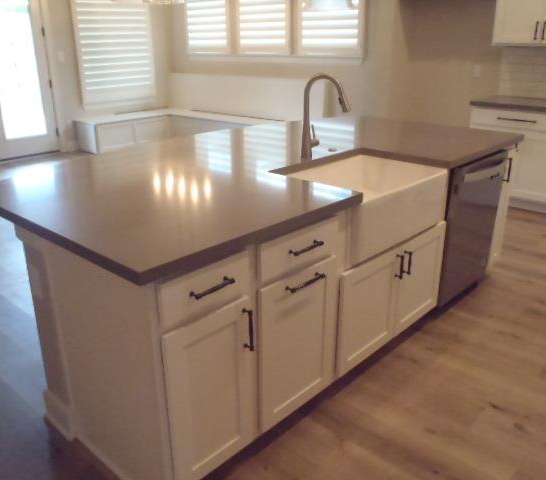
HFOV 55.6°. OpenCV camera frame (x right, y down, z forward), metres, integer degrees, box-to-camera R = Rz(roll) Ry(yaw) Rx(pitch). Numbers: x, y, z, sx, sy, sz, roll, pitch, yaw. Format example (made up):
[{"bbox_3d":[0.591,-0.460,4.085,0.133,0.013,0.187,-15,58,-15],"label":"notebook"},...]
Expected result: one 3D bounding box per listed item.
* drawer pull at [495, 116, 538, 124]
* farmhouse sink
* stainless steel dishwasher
[{"bbox_3d":[2.082,-1.020,4.420,0.310,0.016,0.036,14,25,36],"label":"drawer pull"},{"bbox_3d":[0.392,-0.175,2.436,0.534,0.256,0.820,17,27,41],"label":"farmhouse sink"},{"bbox_3d":[0.890,-0.124,3.032,0.598,0.771,0.592,17,27,41],"label":"stainless steel dishwasher"}]

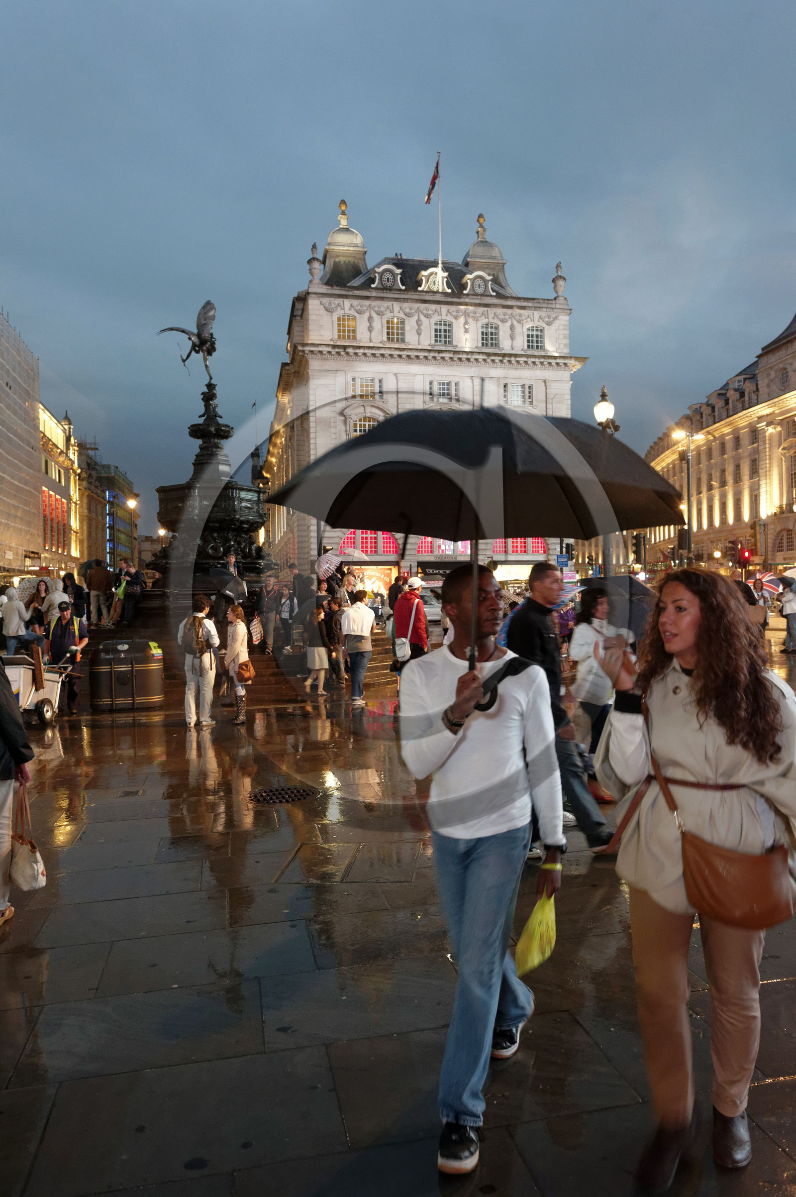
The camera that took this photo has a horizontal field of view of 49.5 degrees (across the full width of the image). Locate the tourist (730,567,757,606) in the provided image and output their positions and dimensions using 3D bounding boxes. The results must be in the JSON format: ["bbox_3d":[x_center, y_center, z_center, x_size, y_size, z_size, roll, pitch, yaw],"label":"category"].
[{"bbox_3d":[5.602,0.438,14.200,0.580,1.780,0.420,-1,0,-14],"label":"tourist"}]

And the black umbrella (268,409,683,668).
[{"bbox_3d":[0.225,-0.166,2.490,1.200,0.890,1.180,2,-3,0],"label":"black umbrella"}]

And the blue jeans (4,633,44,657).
[{"bbox_3d":[-6.848,0.983,15.800,0.450,0.930,0.650,-1,0,41],"label":"blue jeans"}]

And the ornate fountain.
[{"bbox_3d":[-4.768,-3.665,22.200,3.200,7.800,3.200,-1,0,-18],"label":"ornate fountain"}]

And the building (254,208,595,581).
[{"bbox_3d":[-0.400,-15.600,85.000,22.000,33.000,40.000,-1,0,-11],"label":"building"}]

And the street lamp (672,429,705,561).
[{"bbox_3d":[13.856,-3.415,41.000,1.600,9.100,0.400,-1,0,6],"label":"street lamp"}]

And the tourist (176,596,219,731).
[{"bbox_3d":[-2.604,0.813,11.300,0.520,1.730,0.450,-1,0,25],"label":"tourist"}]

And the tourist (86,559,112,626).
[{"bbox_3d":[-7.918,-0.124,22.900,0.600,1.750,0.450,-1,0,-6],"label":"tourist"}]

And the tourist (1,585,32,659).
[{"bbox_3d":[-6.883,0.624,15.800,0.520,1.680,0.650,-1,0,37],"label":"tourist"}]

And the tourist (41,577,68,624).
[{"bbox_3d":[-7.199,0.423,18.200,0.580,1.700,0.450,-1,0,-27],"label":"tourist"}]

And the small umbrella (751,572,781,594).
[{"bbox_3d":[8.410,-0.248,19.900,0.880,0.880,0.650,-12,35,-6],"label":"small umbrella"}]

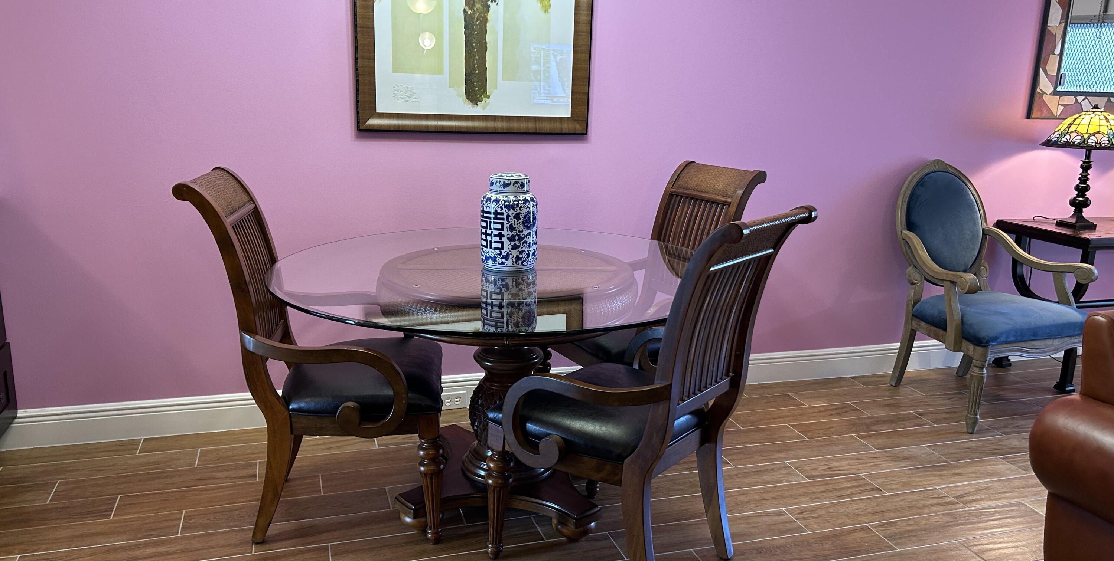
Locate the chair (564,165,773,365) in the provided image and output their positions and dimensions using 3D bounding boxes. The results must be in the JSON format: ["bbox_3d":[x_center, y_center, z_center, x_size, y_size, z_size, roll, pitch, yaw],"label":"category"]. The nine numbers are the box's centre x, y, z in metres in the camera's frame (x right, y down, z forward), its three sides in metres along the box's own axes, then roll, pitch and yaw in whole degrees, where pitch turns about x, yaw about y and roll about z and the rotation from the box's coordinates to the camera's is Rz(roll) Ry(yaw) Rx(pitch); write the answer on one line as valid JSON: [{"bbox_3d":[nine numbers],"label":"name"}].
[{"bbox_3d":[0.336,0.093,3.120,0.695,1.042,0.575,-6,15,-30],"label":"chair"}]

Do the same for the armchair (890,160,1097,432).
[{"bbox_3d":[1.860,0.024,3.647,0.700,1.030,0.665,-3,14,-21],"label":"armchair"}]

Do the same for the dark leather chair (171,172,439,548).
[{"bbox_3d":[-0.695,0.203,2.514,0.695,1.042,0.575,0,13,-9],"label":"dark leather chair"}]

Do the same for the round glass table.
[{"bbox_3d":[-0.172,0.334,2.612,1.365,0.775,1.365,2,13,0],"label":"round glass table"}]

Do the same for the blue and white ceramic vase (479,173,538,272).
[{"bbox_3d":[-0.140,-0.179,2.511,0.176,0.272,0.176,2,13,0],"label":"blue and white ceramic vase"}]

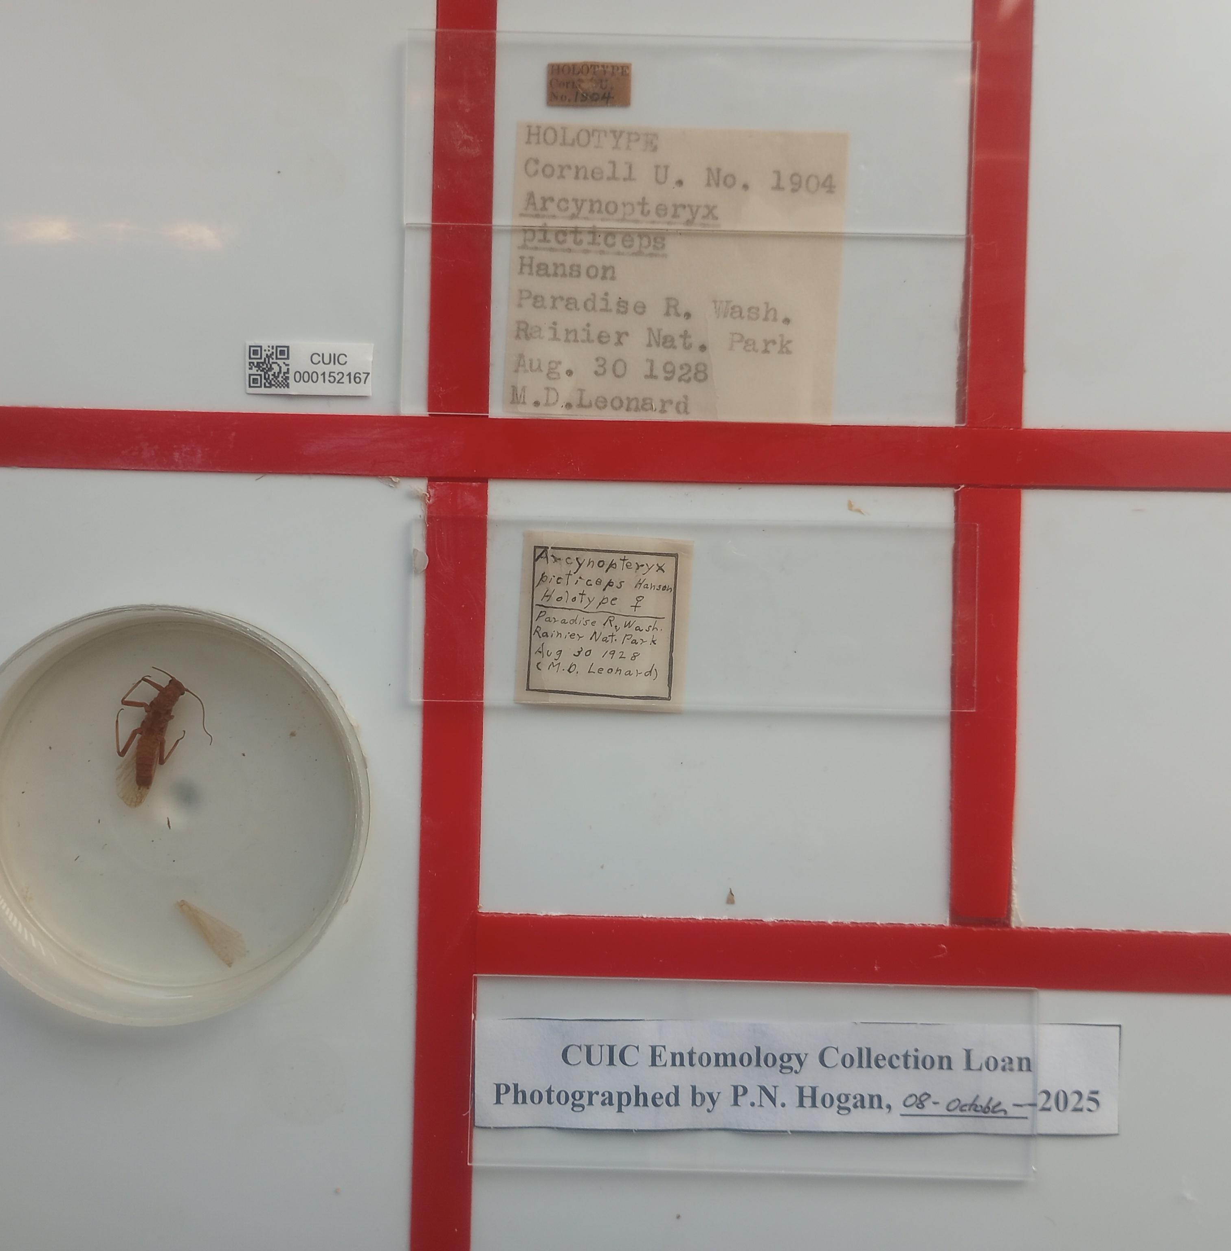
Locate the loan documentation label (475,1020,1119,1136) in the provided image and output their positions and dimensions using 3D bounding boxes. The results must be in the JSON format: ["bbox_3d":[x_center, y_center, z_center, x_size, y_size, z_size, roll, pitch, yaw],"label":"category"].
[{"bbox_3d":[0.024,0.061,0.181,0.086,0.001,0.014,0,90,1],"label":"loan documentation label"}]

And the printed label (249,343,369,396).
[{"bbox_3d":[-0.041,-0.035,0.181,0.017,0.001,0.007,1,90,1],"label":"printed label"}]

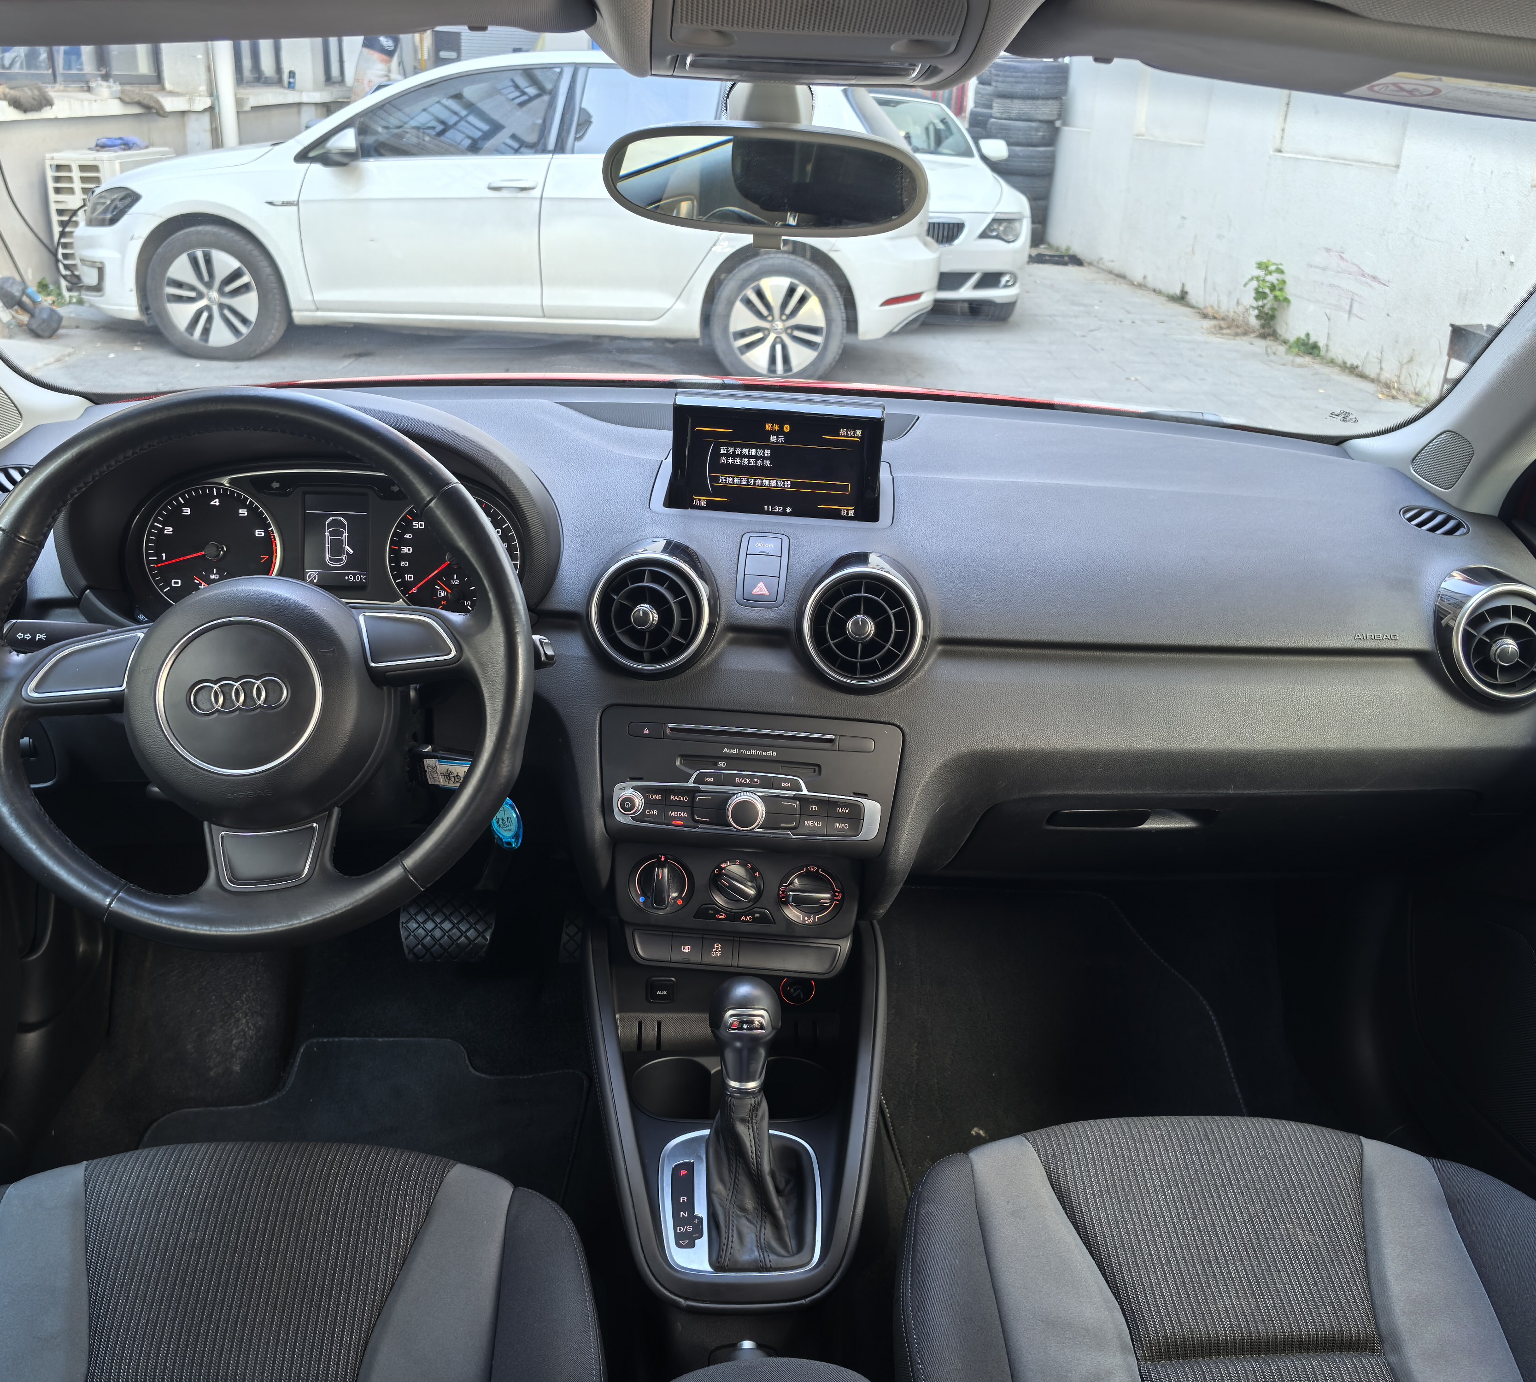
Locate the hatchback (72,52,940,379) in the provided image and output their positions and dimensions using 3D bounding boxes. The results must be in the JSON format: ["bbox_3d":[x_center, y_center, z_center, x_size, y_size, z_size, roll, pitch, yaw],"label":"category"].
[{"bbox_3d":[-1.261,-2.466,7.270,4.270,1.480,1.830,3,22,2],"label":"hatchback"}]

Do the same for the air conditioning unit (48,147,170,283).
[{"bbox_3d":[-3.817,-2.764,8.515,0.360,0.780,1.000,1,22,-3],"label":"air conditioning unit"}]

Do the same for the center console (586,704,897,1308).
[{"bbox_3d":[-0.022,0.215,0.988,0.215,0.335,0.310,3,22,0],"label":"center console"}]

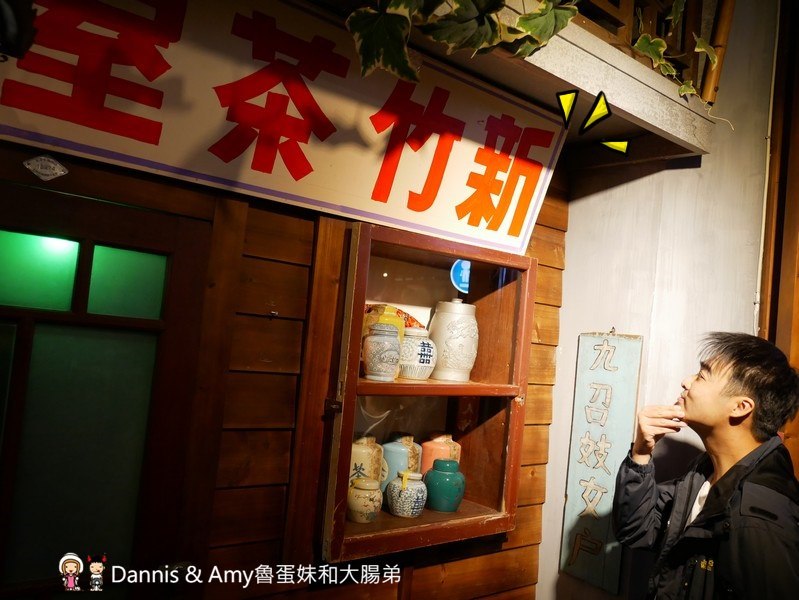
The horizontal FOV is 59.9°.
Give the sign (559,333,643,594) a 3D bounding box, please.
[{"bbox_3d":[0.598,0.475,2.057,0.023,0.729,0.207,8,-3,-41],"label":"sign"}]

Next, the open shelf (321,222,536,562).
[{"bbox_3d":[0.047,0.240,1.929,0.666,0.796,0.247,8,-3,-41],"label":"open shelf"}]

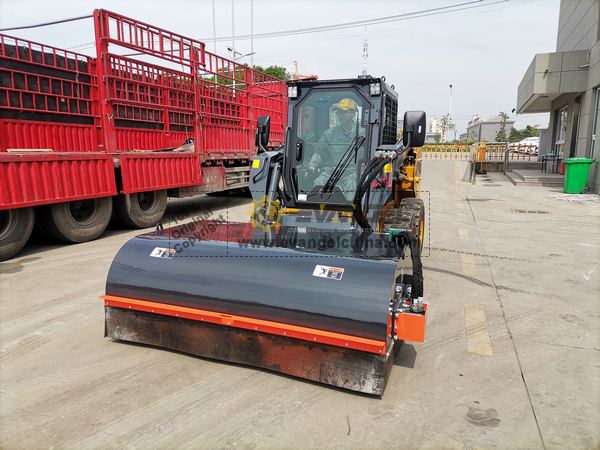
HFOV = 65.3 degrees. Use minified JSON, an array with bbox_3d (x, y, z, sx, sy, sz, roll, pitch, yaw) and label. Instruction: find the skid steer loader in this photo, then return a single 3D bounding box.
[{"bbox_3d":[0.431,-0.451,4.876,2.280,2.130,4.400,4,10,23],"label":"skid steer loader"}]

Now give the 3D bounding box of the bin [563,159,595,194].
[{"bbox_3d":[8.400,-1.485,14.160,0.730,1.040,0.580,3,10,17],"label":"bin"}]

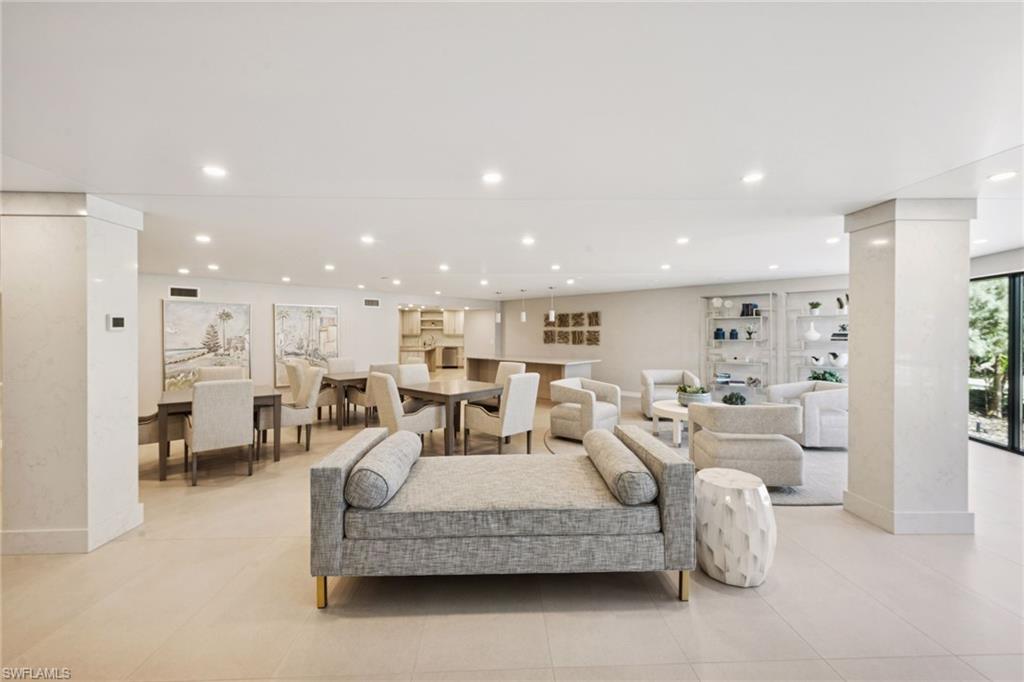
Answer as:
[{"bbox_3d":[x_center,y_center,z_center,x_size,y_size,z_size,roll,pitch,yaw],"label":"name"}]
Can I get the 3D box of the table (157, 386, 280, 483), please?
[{"bbox_3d":[-3.390,0.994,4.660,1.060,0.762,1.060,-1,1,-40],"label":"table"}]

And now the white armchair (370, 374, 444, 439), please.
[{"bbox_3d":[-1.236,0.876,4.583,0.543,0.986,0.661,1,1,42],"label":"white armchair"}]

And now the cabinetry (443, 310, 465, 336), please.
[{"bbox_3d":[-2.430,-0.730,16.500,0.920,1.030,0.350,0,1,0],"label":"cabinetry"}]

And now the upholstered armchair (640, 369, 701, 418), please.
[{"bbox_3d":[2.770,0.941,7.000,0.820,0.780,0.760,0,1,0],"label":"upholstered armchair"}]

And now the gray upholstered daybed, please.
[{"bbox_3d":[-0.046,1.033,2.573,2.042,0.745,0.898,0,1,-2],"label":"gray upholstered daybed"}]

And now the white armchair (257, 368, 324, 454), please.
[{"bbox_3d":[-2.800,0.869,4.990,0.660,1.000,0.570,-1,1,-38],"label":"white armchair"}]

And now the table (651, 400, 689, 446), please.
[{"bbox_3d":[2.496,1.127,5.466,1.055,0.454,1.055,0,1,0],"label":"table"}]

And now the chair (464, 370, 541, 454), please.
[{"bbox_3d":[-0.125,0.875,4.666,0.671,0.986,0.543,1,1,45],"label":"chair"}]

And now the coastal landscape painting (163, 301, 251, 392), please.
[{"bbox_3d":[-5.504,0.119,7.238,1.272,1.647,0.049,-1,1,-41],"label":"coastal landscape painting"}]

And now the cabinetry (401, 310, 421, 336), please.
[{"bbox_3d":[-4.170,-0.730,16.500,0.820,1.030,0.350,0,1,0],"label":"cabinetry"}]

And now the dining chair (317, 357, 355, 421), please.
[{"bbox_3d":[-3.120,0.827,7.200,0.570,1.000,0.640,-1,1,-40],"label":"dining chair"}]

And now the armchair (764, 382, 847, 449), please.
[{"bbox_3d":[4.140,0.984,5.530,0.780,0.750,0.800,0,1,-2],"label":"armchair"}]

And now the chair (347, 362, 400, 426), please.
[{"bbox_3d":[-2.147,0.847,6.276,0.543,0.986,0.661,-1,1,-44],"label":"chair"}]

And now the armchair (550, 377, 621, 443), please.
[{"bbox_3d":[1.042,0.969,5.617,0.710,0.764,0.730,1,1,41],"label":"armchair"}]

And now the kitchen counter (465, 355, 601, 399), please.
[{"bbox_3d":[0.370,0.832,9.210,1.150,0.914,3.240,-1,1,-40],"label":"kitchen counter"}]

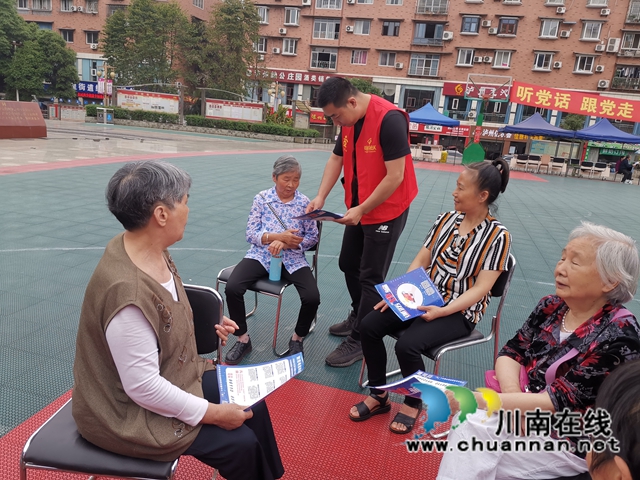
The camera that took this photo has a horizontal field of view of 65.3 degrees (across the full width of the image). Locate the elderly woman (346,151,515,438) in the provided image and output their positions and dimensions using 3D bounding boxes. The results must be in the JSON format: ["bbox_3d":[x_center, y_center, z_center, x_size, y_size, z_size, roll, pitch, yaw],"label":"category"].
[{"bbox_3d":[0.589,0.255,2.588,0.850,1.300,0.530,-6,18,-39],"label":"elderly woman"}]

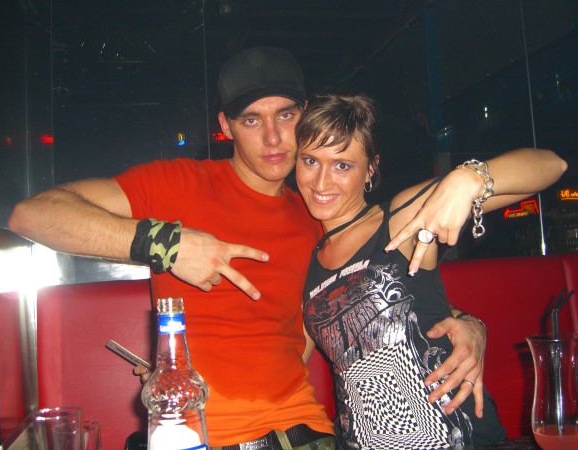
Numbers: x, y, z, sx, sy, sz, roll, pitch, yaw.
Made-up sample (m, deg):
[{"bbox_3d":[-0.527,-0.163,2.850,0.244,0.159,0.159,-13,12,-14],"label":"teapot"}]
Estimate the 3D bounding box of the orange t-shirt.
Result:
[{"bbox_3d":[-0.105,0.150,1.290,0.470,0.570,0.280,5,-5,-19],"label":"orange t-shirt"}]

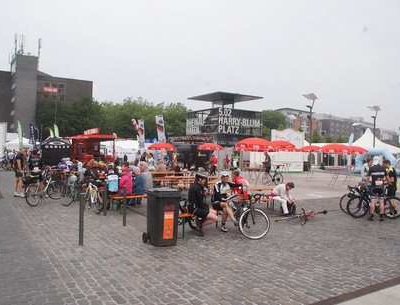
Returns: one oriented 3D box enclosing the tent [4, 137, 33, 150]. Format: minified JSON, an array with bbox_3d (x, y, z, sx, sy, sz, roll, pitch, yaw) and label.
[{"bbox_3d":[-21.775,-0.274,41.496,3.050,3.080,3.050,1,0,-31],"label":"tent"}]

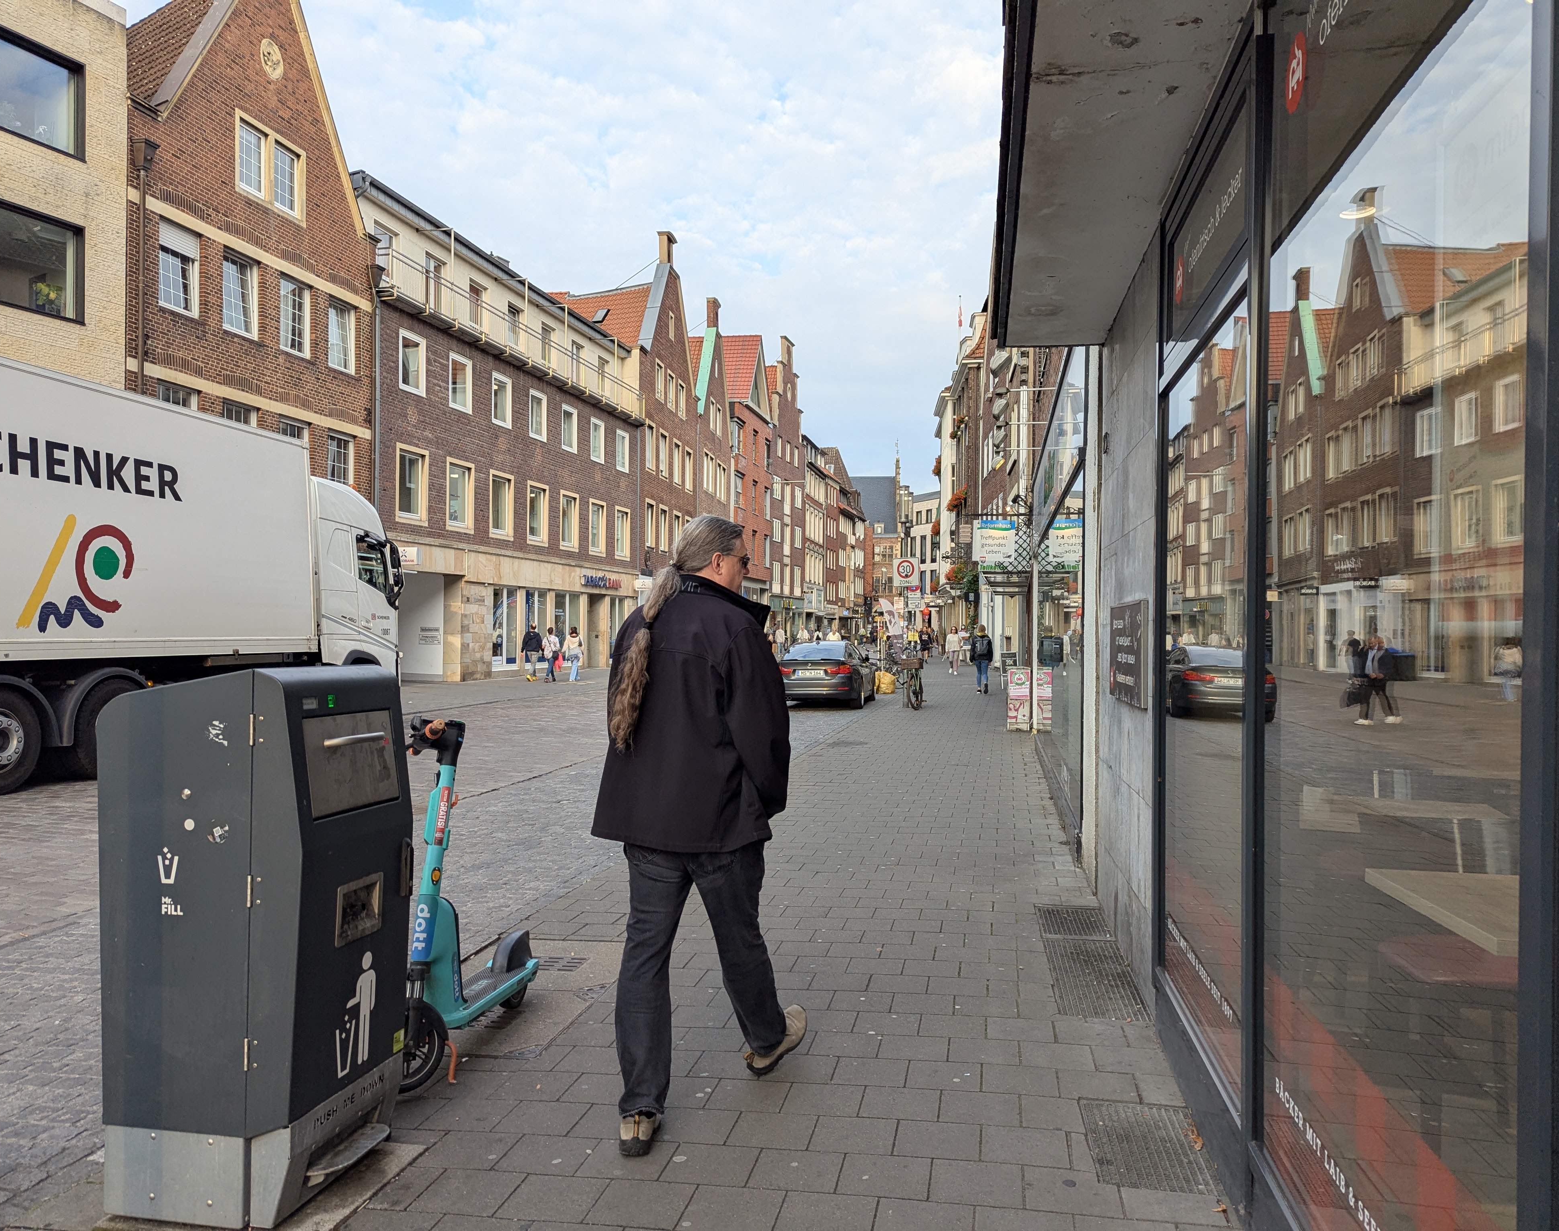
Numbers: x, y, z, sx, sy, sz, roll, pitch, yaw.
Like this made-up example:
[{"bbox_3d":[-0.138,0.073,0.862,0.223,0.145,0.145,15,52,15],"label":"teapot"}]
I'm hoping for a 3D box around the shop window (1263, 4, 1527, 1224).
[{"bbox_3d":[1.140,-0.100,2.252,0.080,2.950,1.417,0,-1,10],"label":"shop window"}]

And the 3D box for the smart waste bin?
[{"bbox_3d":[-1.405,0.831,3.179,0.490,1.380,0.670,0,-1,12],"label":"smart waste bin"}]

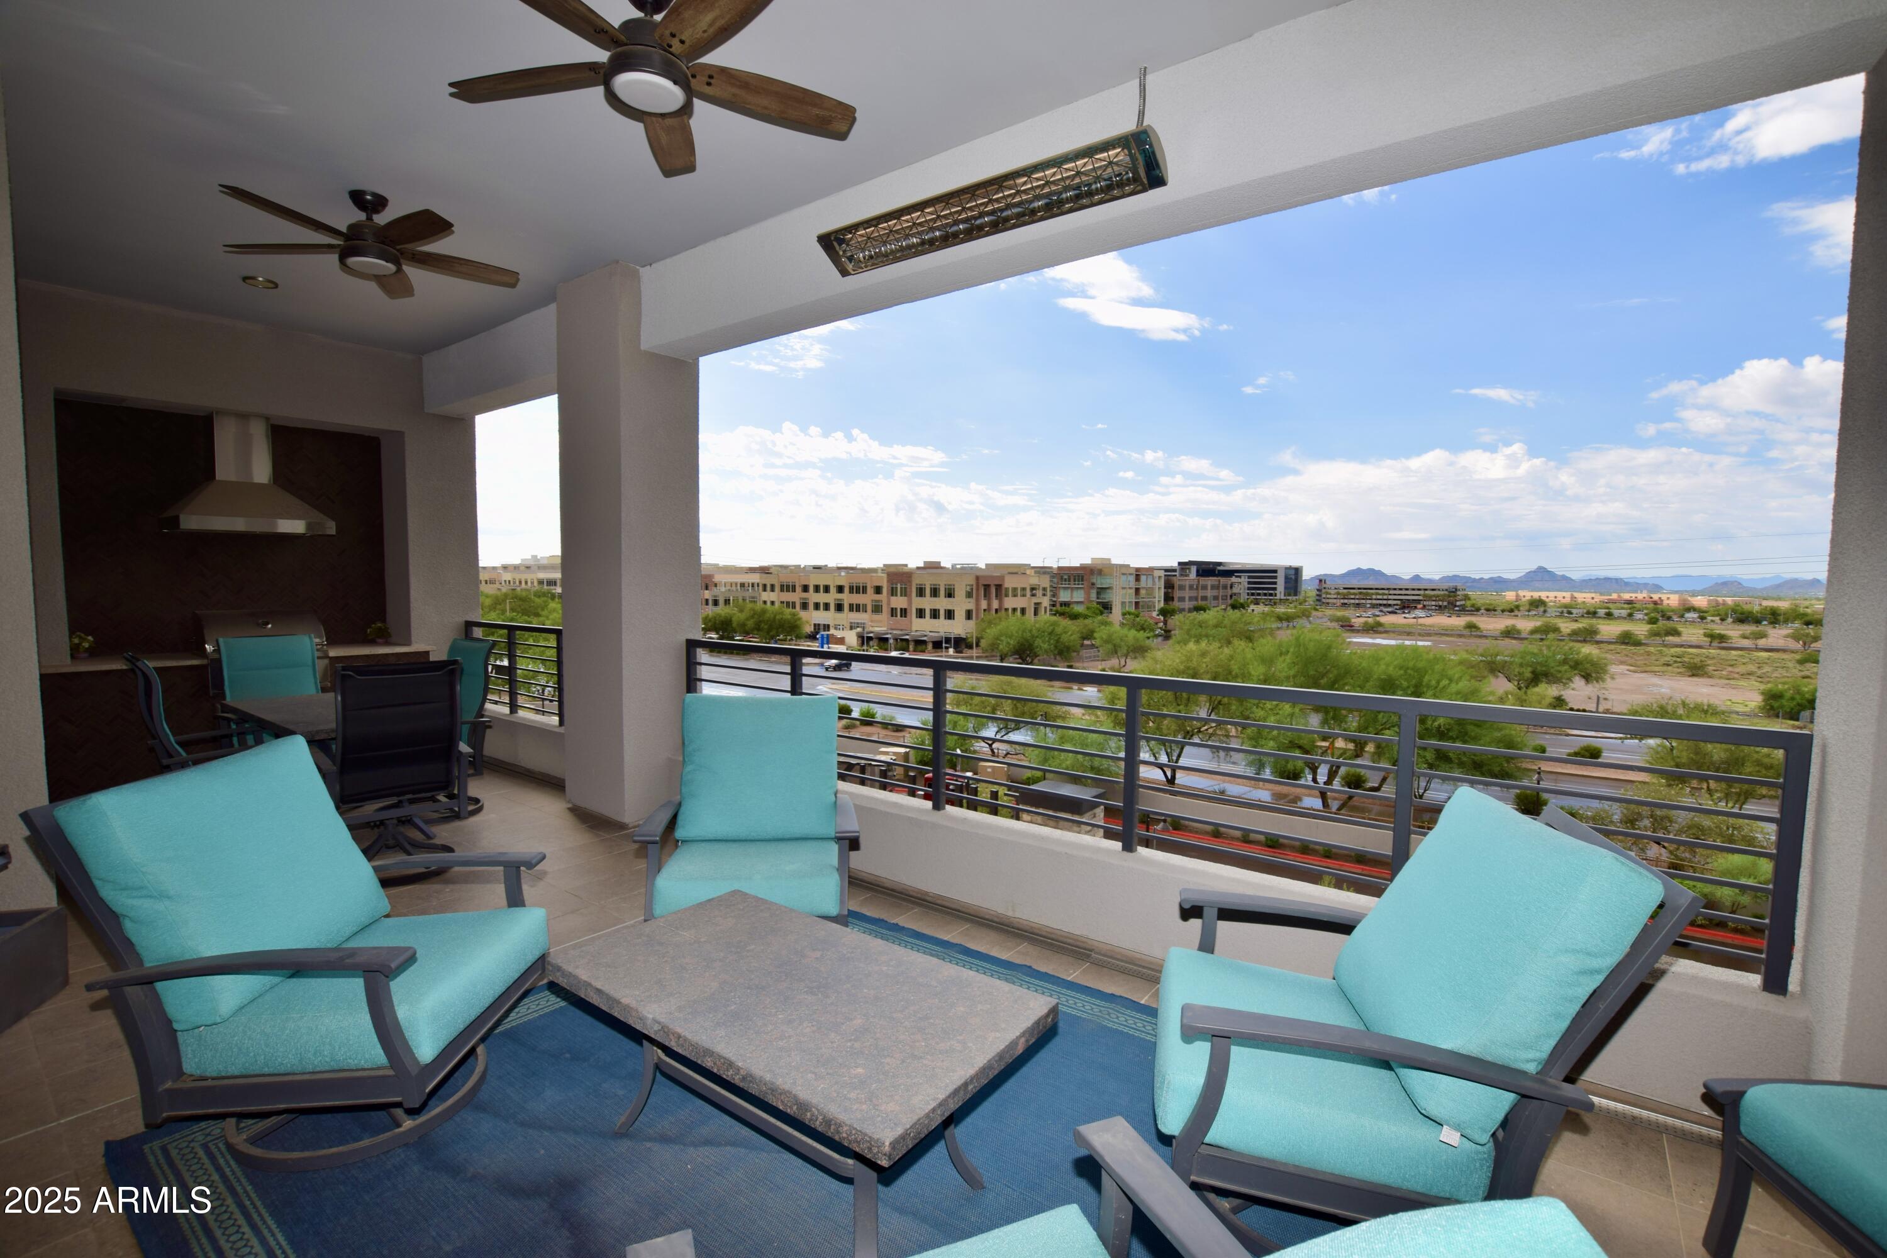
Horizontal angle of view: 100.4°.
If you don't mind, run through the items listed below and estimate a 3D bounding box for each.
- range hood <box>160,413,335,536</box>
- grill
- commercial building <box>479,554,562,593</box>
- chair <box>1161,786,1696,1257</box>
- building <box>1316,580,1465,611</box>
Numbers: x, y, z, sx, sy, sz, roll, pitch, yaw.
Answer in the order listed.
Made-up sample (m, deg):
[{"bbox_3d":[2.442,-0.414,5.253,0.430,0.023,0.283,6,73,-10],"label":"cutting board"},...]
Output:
[{"bbox_3d":[-4.888,-1.090,5.562,0.560,0.810,0.940,4,4,39],"label":"range hood"},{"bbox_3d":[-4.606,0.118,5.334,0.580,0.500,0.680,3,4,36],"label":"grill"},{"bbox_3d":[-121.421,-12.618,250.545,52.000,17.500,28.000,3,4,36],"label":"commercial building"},{"bbox_3d":[1.019,0.900,1.856,0.950,0.945,0.780,2,4,17],"label":"chair"},{"bbox_3d":[281.082,-21.240,498.030,83.000,15.000,28.000,2,4,21],"label":"building"}]

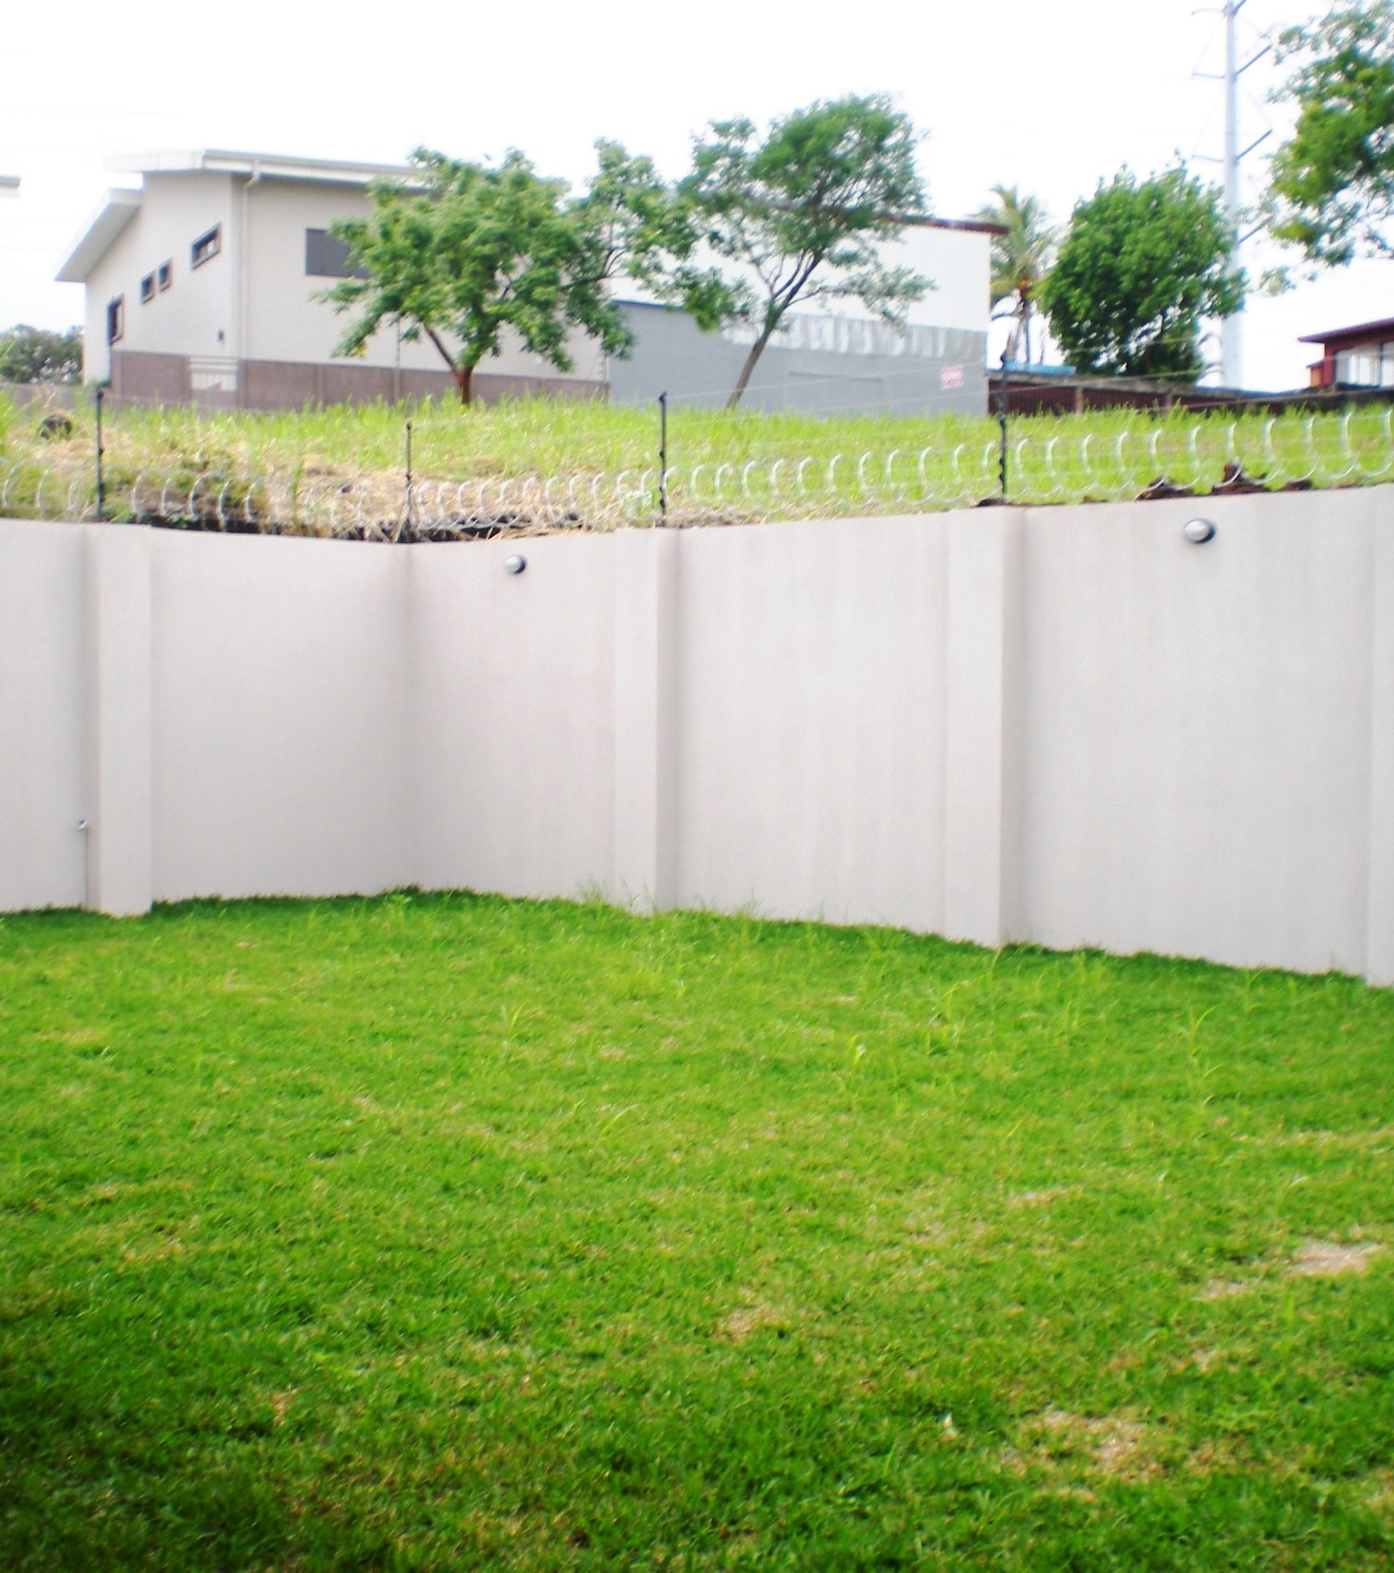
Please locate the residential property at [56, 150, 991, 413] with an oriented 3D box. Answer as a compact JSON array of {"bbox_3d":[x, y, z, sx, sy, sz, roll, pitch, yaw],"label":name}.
[{"bbox_3d":[-4.500,-10.800,56.000,18.500,6.900,15.000,-1,3,-25],"label":"residential property"}]

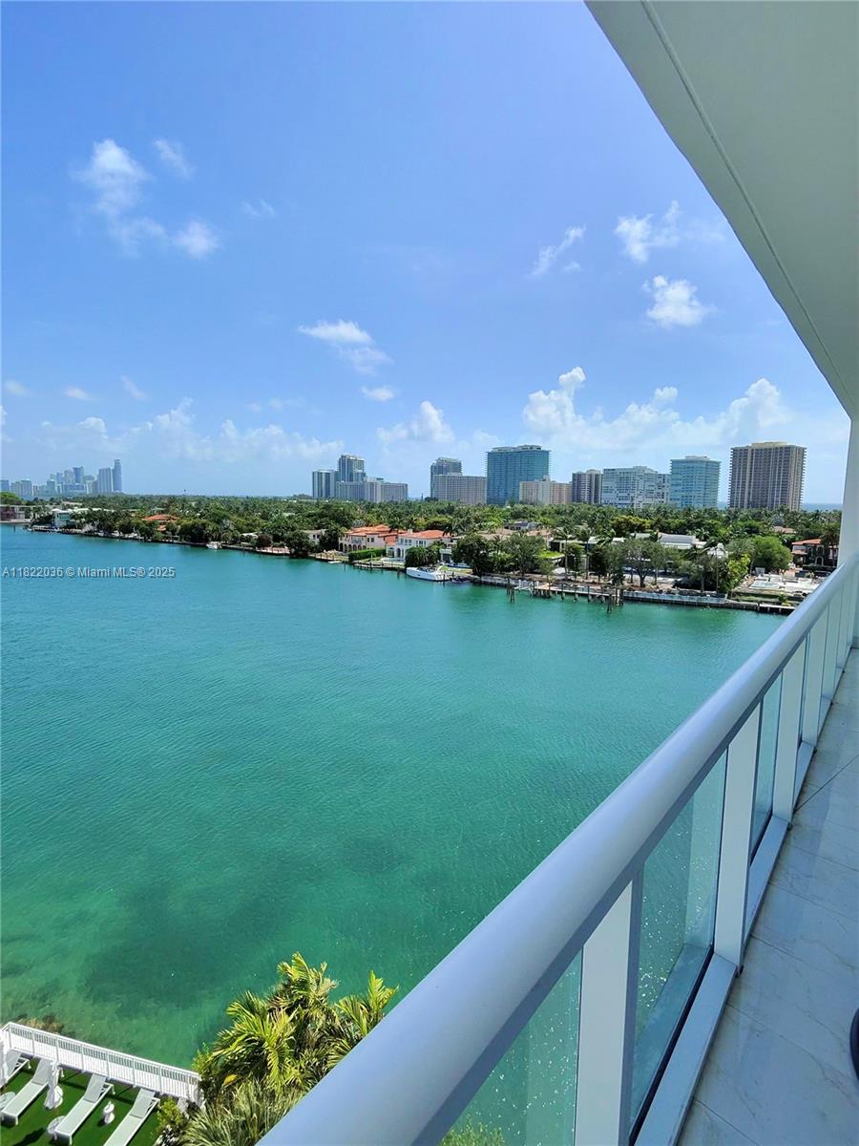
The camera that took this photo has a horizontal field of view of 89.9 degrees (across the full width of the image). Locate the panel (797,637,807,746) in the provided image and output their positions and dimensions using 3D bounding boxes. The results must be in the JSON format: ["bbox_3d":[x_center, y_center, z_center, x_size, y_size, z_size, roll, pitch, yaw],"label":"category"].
[{"bbox_3d":[2.341,0.825,2.715,1.080,0.950,0.020,-8,13,-43],"label":"panel"}]

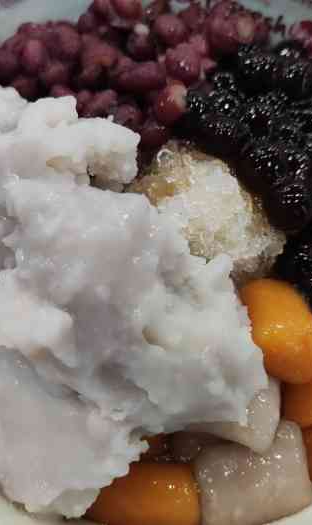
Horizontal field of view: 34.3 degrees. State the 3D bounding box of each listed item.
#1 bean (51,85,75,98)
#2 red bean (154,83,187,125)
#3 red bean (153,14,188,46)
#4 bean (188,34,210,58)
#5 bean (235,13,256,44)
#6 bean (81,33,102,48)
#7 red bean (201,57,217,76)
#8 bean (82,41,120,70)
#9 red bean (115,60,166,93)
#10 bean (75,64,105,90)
[{"bbox_3d":[-0.029,-0.052,0.158,0.010,0.008,0.009,5,69,1],"label":"bean"},{"bbox_3d":[0.004,-0.048,0.152,0.011,0.009,0.013,9,69,2],"label":"red bean"},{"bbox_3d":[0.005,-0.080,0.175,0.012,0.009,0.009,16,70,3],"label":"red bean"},{"bbox_3d":[0.013,-0.065,0.151,0.008,0.007,0.009,2,70,-4],"label":"bean"},{"bbox_3d":[0.031,-0.082,0.177,0.008,0.008,0.011,8,70,0],"label":"bean"},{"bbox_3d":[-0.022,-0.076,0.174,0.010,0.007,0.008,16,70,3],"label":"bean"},{"bbox_3d":[0.016,-0.062,0.161,0.009,0.007,0.008,23,70,7],"label":"red bean"},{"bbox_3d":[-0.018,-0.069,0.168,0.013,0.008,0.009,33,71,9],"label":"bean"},{"bbox_3d":[-0.004,-0.054,0.146,0.015,0.009,0.009,2,70,-4],"label":"red bean"},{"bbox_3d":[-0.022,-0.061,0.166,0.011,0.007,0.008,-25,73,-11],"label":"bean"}]

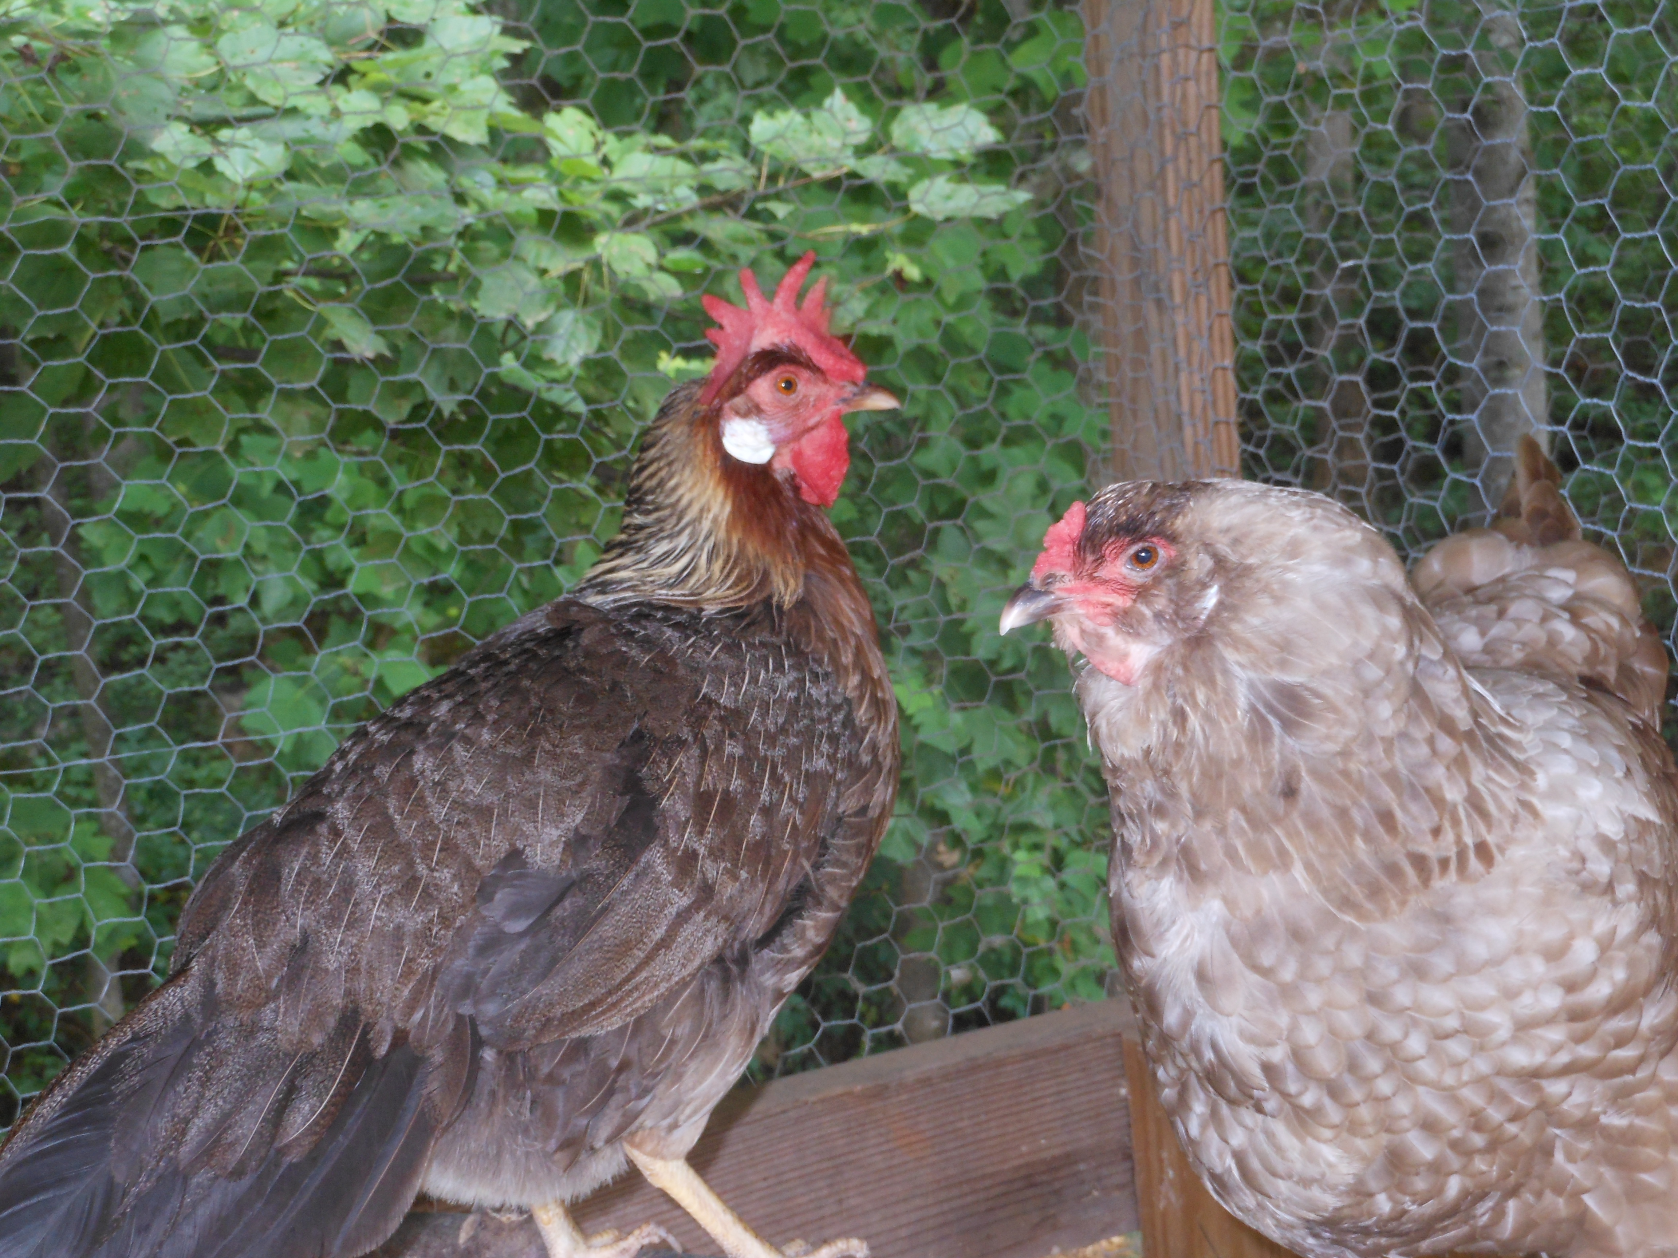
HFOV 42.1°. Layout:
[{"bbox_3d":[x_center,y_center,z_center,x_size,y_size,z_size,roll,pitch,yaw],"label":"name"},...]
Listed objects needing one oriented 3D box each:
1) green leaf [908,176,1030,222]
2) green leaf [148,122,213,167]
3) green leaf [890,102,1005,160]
[{"bbox_3d":[0.089,-0.297,1.500,0.082,0.011,0.066,-5,28,0],"label":"green leaf"},{"bbox_3d":[-0.428,-0.316,1.420,0.041,0.008,0.040,-5,48,0],"label":"green leaf"},{"bbox_3d":[0.074,-0.343,1.500,0.073,0.012,0.065,-5,35,0],"label":"green leaf"}]

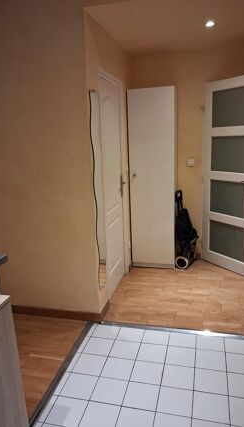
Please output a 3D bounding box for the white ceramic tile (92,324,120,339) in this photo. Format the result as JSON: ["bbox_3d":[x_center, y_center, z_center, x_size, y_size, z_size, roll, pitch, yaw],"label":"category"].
[{"bbox_3d":[-0.126,0.956,2.692,0.200,0.010,0.175,1,15,14],"label":"white ceramic tile"}]

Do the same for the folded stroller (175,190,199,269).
[{"bbox_3d":[0.764,0.156,3.872,0.225,0.905,0.310,3,15,21],"label":"folded stroller"}]

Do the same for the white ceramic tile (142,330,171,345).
[{"bbox_3d":[0.272,0.975,2.619,0.200,0.010,0.174,1,15,14],"label":"white ceramic tile"}]

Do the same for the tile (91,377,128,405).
[{"bbox_3d":[-0.076,1.115,2.089,0.201,0.010,0.201,1,15,14],"label":"tile"}]

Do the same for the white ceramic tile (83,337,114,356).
[{"bbox_3d":[-0.172,1.016,2.542,0.200,0.010,0.200,1,15,14],"label":"white ceramic tile"}]

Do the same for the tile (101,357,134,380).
[{"bbox_3d":[-0.026,1.063,2.280,0.201,0.010,0.201,1,15,14],"label":"tile"}]

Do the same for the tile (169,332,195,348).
[{"bbox_3d":[0.464,0.973,2.542,0.201,0.010,0.161,1,15,14],"label":"tile"}]

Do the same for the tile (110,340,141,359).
[{"bbox_3d":[0.024,1.012,2.471,0.201,0.010,0.201,1,15,14],"label":"tile"}]

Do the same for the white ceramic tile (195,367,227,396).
[{"bbox_3d":[0.571,1.083,2.145,0.200,0.010,0.200,1,15,14],"label":"white ceramic tile"}]

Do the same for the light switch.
[{"bbox_3d":[0.796,-0.588,3.840,0.083,0.083,0.013,1,15,14],"label":"light switch"}]

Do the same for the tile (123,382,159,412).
[{"bbox_3d":[0.124,1.115,2.035,0.200,0.010,0.200,1,15,14],"label":"tile"}]

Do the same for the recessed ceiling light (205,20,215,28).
[{"bbox_3d":[0.719,-1.562,2.729,0.090,0.030,0.090,1,15,14],"label":"recessed ceiling light"}]

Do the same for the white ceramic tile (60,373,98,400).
[{"bbox_3d":[-0.274,1.119,2.157,0.200,0.010,0.200,1,15,14],"label":"white ceramic tile"}]

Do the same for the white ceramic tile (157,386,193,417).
[{"bbox_3d":[0.319,1.123,1.988,0.201,0.010,0.201,1,15,14],"label":"white ceramic tile"}]

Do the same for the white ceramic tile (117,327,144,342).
[{"bbox_3d":[0.071,0.961,2.642,0.200,0.010,0.175,1,15,14],"label":"white ceramic tile"}]

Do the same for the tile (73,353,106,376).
[{"bbox_3d":[-0.224,1.060,2.331,0.201,0.010,0.201,1,15,14],"label":"tile"}]

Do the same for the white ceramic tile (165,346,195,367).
[{"bbox_3d":[0.419,1.018,2.366,0.200,0.010,0.200,1,15,14],"label":"white ceramic tile"}]

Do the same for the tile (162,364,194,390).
[{"bbox_3d":[0.369,1.071,2.179,0.201,0.010,0.201,1,15,14],"label":"tile"}]

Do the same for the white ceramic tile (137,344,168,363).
[{"bbox_3d":[0.222,1.013,2.415,0.200,0.010,0.200,1,15,14],"label":"white ceramic tile"}]

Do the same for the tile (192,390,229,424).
[{"bbox_3d":[0.517,1.125,1.936,0.200,0.010,0.200,1,15,14],"label":"tile"}]

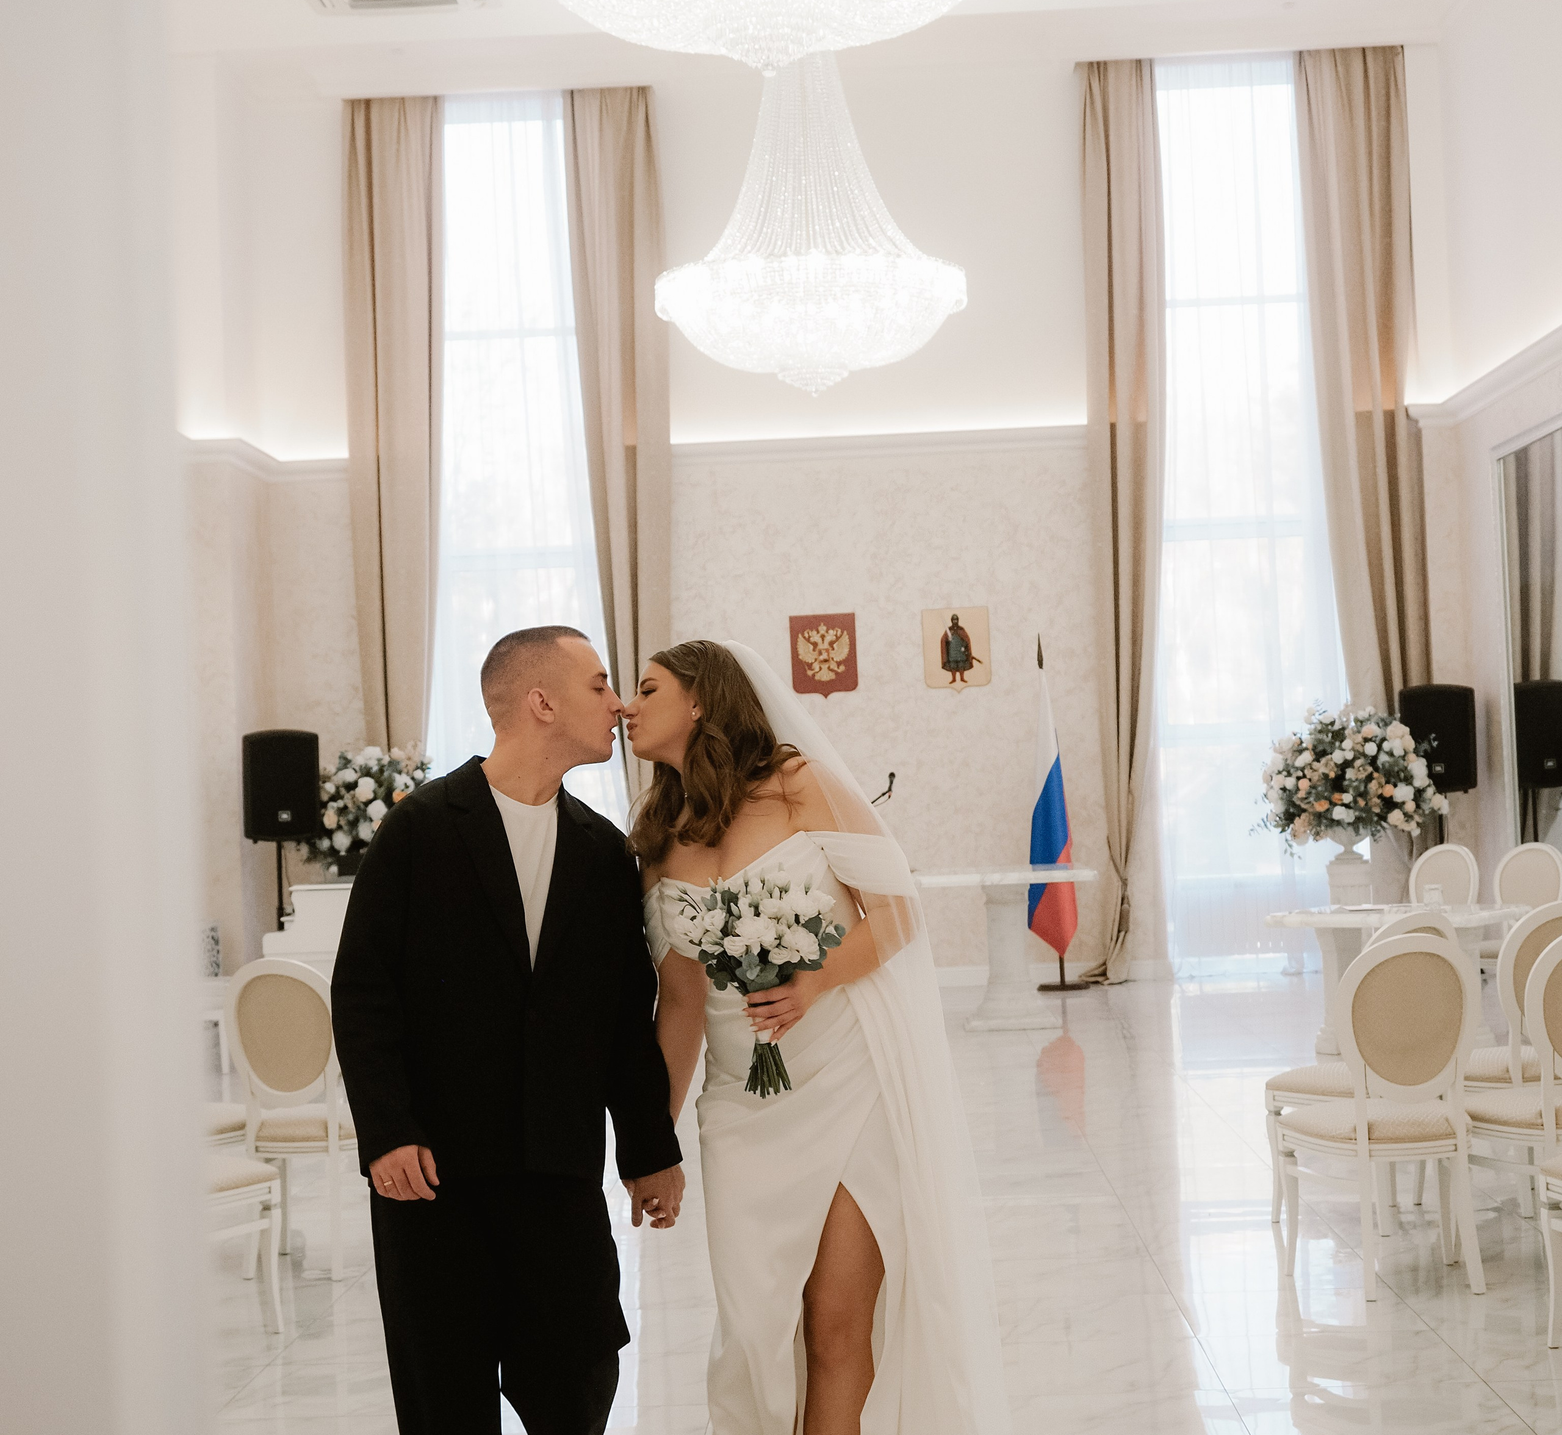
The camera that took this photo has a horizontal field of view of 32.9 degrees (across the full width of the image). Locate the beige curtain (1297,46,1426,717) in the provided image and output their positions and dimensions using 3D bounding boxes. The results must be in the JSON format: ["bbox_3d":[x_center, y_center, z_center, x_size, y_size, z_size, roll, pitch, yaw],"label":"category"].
[{"bbox_3d":[4.038,-1.408,17.987,0.780,6.310,0.250,-2,-1,2],"label":"beige curtain"}]

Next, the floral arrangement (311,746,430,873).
[{"bbox_3d":[-2.323,0.533,14.797,0.800,0.760,0.720,-2,-1,2],"label":"floral arrangement"}]

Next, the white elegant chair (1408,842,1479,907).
[{"bbox_3d":[3.657,1.193,14.703,0.500,0.980,0.570,-3,-2,23],"label":"white elegant chair"}]

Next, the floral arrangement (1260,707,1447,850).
[{"bbox_3d":[3.546,0.377,16.365,1.100,0.880,1.000,-2,-1,2],"label":"floral arrangement"}]

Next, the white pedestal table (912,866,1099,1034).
[{"bbox_3d":[1.300,1.325,15.185,1.030,0.870,0.880,-2,-1,2],"label":"white pedestal table"}]

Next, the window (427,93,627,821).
[{"bbox_3d":[-1.836,-1.199,18.268,1.350,6.200,0.180,-2,-1,2],"label":"window"}]

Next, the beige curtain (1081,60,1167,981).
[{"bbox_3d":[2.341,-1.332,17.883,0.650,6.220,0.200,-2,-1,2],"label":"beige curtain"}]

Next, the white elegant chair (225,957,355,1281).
[{"bbox_3d":[-1.459,1.226,8.232,0.520,0.975,0.550,-3,-1,14],"label":"white elegant chair"}]

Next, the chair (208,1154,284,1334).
[{"bbox_3d":[-1.694,1.206,7.129,0.500,0.980,0.570,-3,-2,24],"label":"chair"}]

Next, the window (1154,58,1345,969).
[{"bbox_3d":[3.207,-1.402,18.070,1.350,6.250,0.180,-2,-1,2],"label":"window"}]

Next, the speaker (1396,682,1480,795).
[{"bbox_3d":[4.232,0.141,17.043,0.440,0.700,0.380,-3,-1,21],"label":"speaker"}]

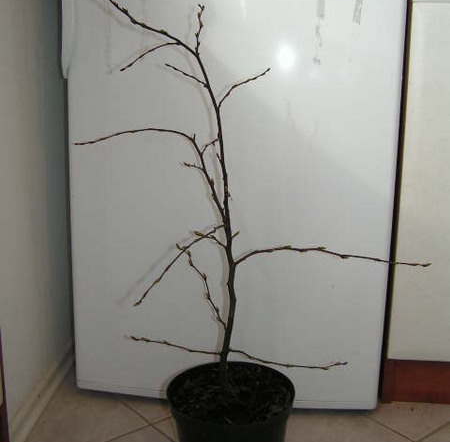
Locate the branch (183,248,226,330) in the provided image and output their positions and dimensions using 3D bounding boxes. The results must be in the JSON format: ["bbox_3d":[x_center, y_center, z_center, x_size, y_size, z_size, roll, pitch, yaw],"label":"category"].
[{"bbox_3d":[-0.028,0.102,1.040,0.032,0.115,0.107,-10,16,-43],"label":"branch"}]

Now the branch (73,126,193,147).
[{"bbox_3d":[-0.140,-0.129,1.023,0.198,0.035,0.022,3,12,7],"label":"branch"}]

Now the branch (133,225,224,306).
[{"bbox_3d":[-0.066,0.058,0.928,0.033,0.092,0.176,12,16,42],"label":"branch"}]

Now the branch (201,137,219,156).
[{"bbox_3d":[-0.023,-0.114,1.005,0.036,0.034,0.018,8,13,29],"label":"branch"}]

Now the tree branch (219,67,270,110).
[{"bbox_3d":[0.027,-0.193,0.957,0.086,0.066,0.026,-5,13,-25],"label":"tree branch"}]

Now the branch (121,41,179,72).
[{"bbox_3d":[-0.102,-0.222,0.891,0.083,0.045,0.019,-1,12,-7],"label":"branch"}]

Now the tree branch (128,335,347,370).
[{"bbox_3d":[0.018,0.209,1.026,0.347,0.042,0.034,2,12,5],"label":"tree branch"}]

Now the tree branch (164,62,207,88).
[{"bbox_3d":[-0.055,-0.204,0.924,0.069,0.037,0.019,5,12,21],"label":"tree branch"}]

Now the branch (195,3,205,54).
[{"bbox_3d":[-0.034,-0.261,0.897,0.015,0.071,0.025,1,12,0],"label":"branch"}]

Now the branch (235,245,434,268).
[{"bbox_3d":[0.165,0.053,0.999,0.302,0.032,0.029,0,12,-3],"label":"branch"}]

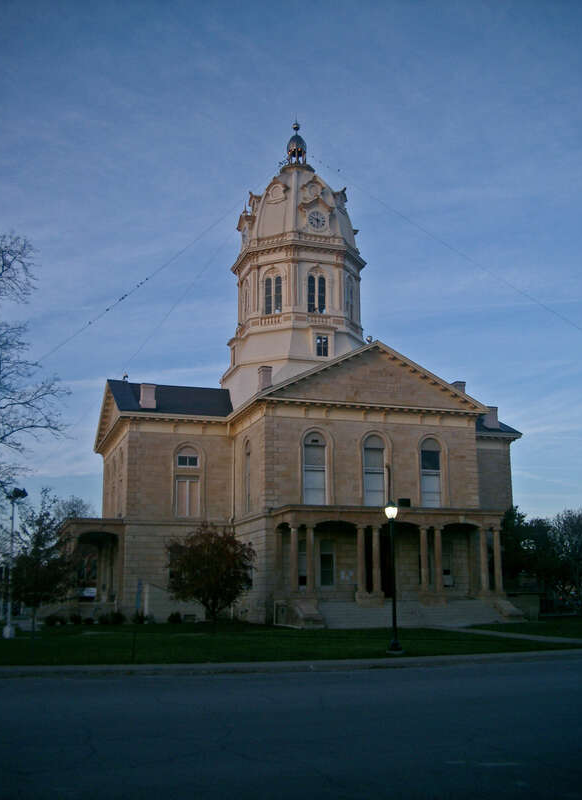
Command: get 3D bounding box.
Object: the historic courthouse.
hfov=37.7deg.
[{"bbox_3d":[0.623,-3.307,62.043,31.200,36.775,31.200,4,-13,-18],"label":"historic courthouse"}]

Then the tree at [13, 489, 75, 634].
[{"bbox_3d":[-10.393,6.791,36.050,2.800,6.067,2.800,4,-13,-18],"label":"tree"}]

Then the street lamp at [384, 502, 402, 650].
[{"bbox_3d":[2.920,5.038,24.520,0.450,4.284,0.450,0,-12,0],"label":"street lamp"}]

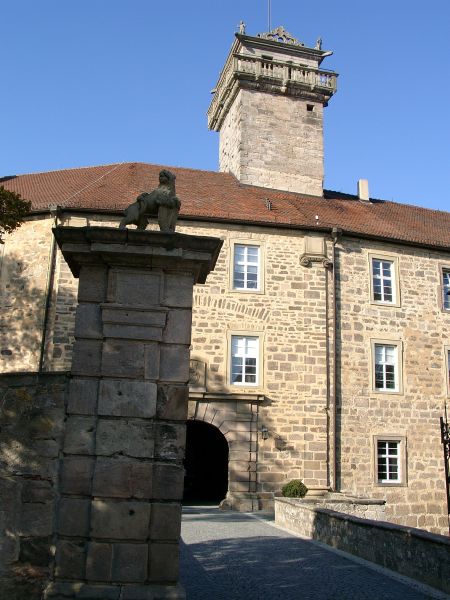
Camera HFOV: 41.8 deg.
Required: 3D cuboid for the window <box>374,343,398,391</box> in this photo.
[{"bbox_3d":[6.083,2.582,22.262,1.001,1.757,0.180,6,-16,-16],"label":"window"}]

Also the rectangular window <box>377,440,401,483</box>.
[{"bbox_3d":[5.926,5.877,21.369,0.959,1.504,0.180,6,-16,-16],"label":"rectangular window"}]

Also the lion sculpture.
[{"bbox_3d":[-0.918,-1.197,7.247,0.700,0.700,0.350,-6,-17,27],"label":"lion sculpture"}]

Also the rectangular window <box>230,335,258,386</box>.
[{"bbox_3d":[0.708,2.213,21.247,1.019,1.799,0.180,4,-15,-7],"label":"rectangular window"}]

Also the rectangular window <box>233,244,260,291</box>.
[{"bbox_3d":[0.818,-1.194,22.157,1.016,1.790,0.180,4,-15,-7],"label":"rectangular window"}]

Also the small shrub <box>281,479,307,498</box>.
[{"bbox_3d":[1.865,5.039,15.753,0.690,0.500,0.680,4,-15,-7],"label":"small shrub"}]

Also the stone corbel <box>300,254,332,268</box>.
[{"bbox_3d":[3.450,-1.455,22.306,1.120,0.400,0.380,4,-15,-7],"label":"stone corbel"}]

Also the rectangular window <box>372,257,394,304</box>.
[{"bbox_3d":[6.218,-0.691,23.143,0.995,1.734,0.180,6,-16,-16],"label":"rectangular window"}]

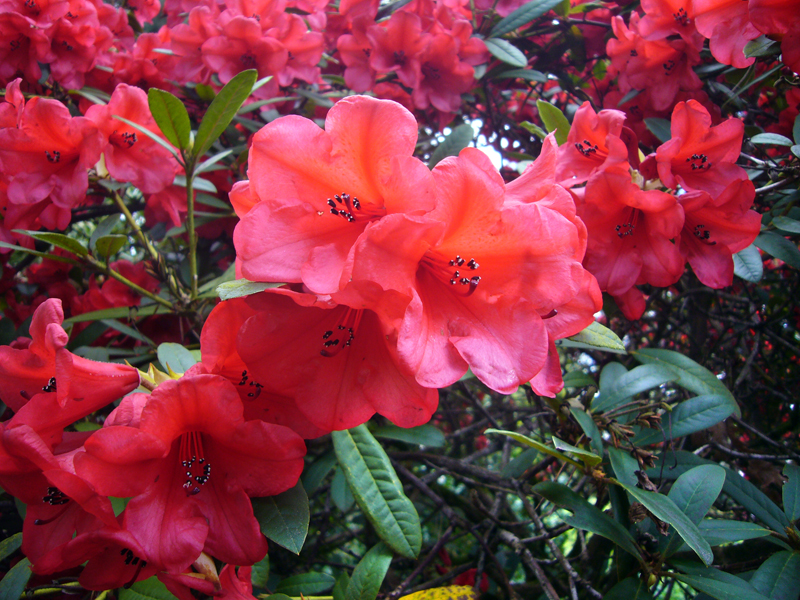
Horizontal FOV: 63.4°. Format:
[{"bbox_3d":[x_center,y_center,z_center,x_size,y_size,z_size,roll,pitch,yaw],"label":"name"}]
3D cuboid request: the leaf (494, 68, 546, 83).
[{"bbox_3d":[0.173,-0.323,0.930,0.078,0.012,0.028,6,19,18],"label":"leaf"}]

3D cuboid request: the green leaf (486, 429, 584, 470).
[{"bbox_3d":[0.115,0.127,0.550,0.092,0.014,0.028,22,-7,-12],"label":"green leaf"}]

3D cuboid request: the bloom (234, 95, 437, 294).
[{"bbox_3d":[-0.022,-0.048,0.311,0.096,0.096,0.069,3,1,25],"label":"bloom"}]

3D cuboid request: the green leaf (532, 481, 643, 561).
[{"bbox_3d":[0.118,0.139,0.400,0.092,0.011,0.028,35,38,-13],"label":"green leaf"}]

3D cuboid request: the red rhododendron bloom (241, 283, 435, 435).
[{"bbox_3d":[-0.029,0.019,0.330,0.092,0.092,0.066,1,27,6],"label":"red rhododendron bloom"}]

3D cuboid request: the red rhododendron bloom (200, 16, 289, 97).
[{"bbox_3d":[-0.196,-0.309,0.826,0.098,0.098,0.071,0,15,-5],"label":"red rhododendron bloom"}]

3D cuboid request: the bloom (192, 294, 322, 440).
[{"bbox_3d":[-0.073,0.035,0.340,0.068,0.068,0.048,-3,4,-17],"label":"bloom"}]

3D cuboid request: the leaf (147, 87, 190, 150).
[{"bbox_3d":[-0.155,-0.121,0.438,0.025,0.043,0.008,-28,22,-18],"label":"leaf"}]

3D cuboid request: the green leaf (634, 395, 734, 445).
[{"bbox_3d":[0.186,0.081,0.425,0.077,0.010,0.028,-19,46,-7],"label":"green leaf"}]

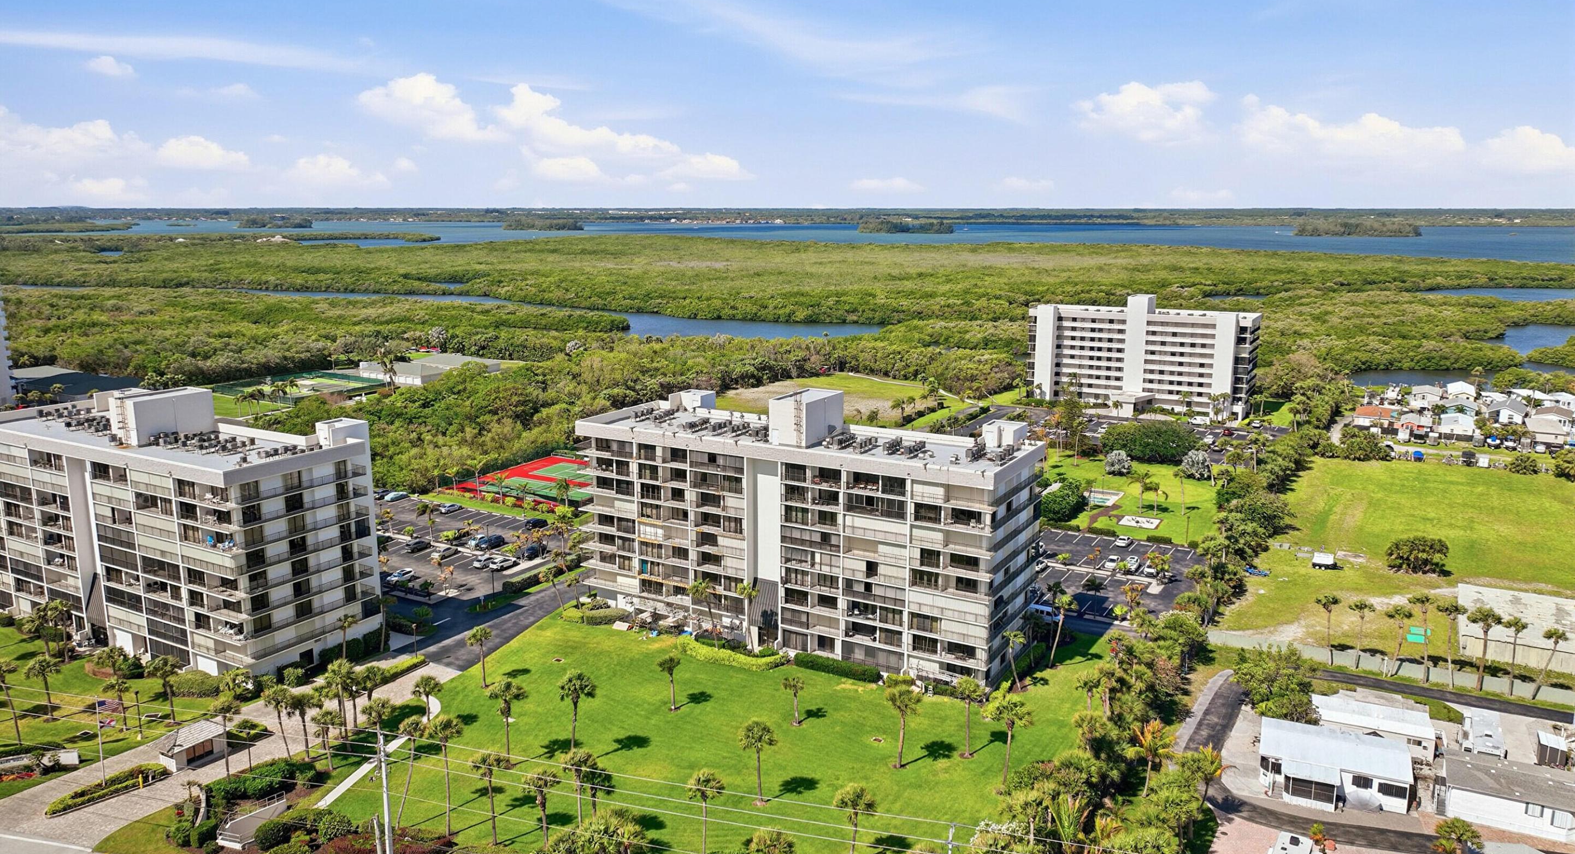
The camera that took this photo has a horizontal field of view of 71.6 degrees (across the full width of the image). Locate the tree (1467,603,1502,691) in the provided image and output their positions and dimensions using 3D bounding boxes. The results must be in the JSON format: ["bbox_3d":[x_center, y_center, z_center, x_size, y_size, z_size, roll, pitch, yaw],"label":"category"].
[{"bbox_3d":[77.953,25.027,122.897,3.254,9.985,3.254,0,12,0],"label":"tree"}]

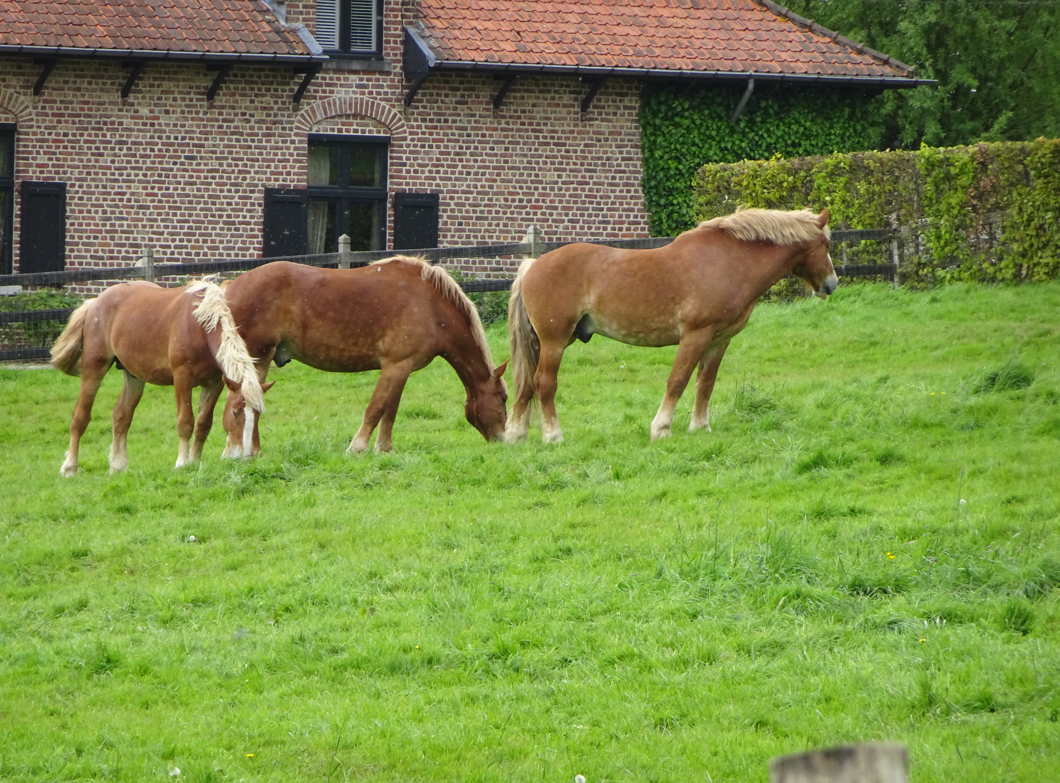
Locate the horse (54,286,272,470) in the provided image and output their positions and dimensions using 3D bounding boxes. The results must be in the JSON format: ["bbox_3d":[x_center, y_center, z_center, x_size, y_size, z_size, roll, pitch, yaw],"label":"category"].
[{"bbox_3d":[-2.902,-0.114,93.500,2.050,1.550,0.620,2,1,43],"label":"horse"}]

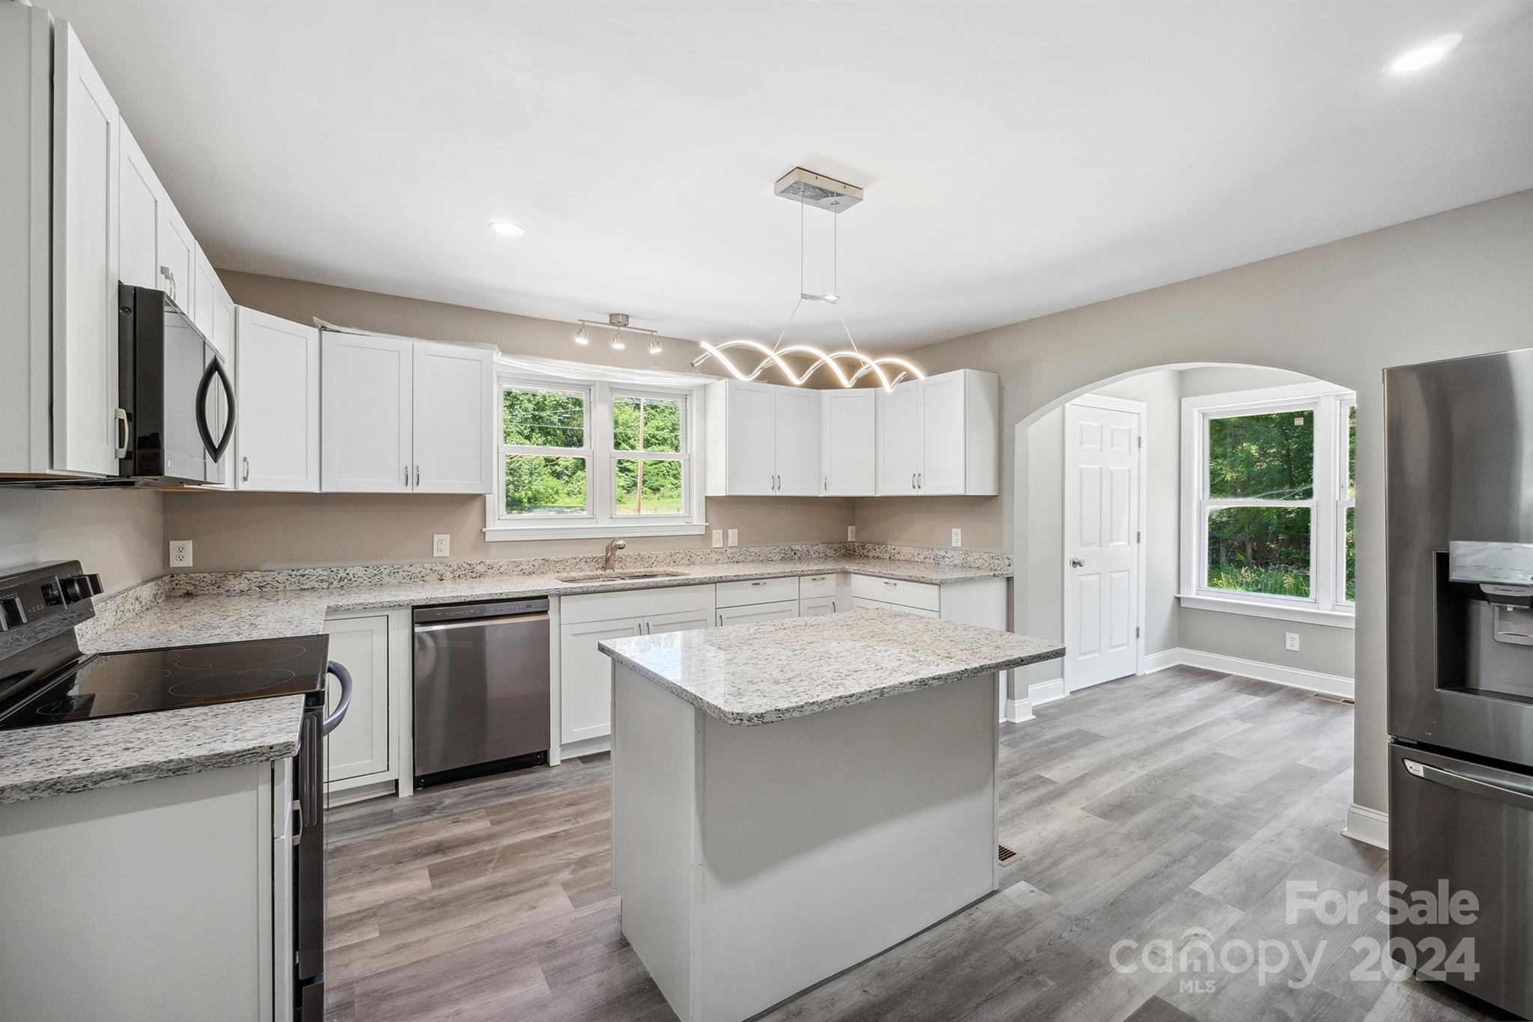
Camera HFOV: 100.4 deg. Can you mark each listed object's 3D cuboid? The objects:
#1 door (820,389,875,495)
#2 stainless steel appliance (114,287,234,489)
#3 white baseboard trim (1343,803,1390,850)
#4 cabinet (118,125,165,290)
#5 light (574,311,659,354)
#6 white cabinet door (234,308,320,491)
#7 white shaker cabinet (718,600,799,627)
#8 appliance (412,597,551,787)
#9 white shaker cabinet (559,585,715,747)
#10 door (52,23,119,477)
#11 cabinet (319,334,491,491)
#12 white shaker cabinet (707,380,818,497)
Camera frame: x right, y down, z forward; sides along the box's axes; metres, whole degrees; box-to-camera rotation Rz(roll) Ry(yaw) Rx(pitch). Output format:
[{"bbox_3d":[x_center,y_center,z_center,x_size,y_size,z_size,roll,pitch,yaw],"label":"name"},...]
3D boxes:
[{"bbox_3d":[0.582,-0.484,4.588,0.396,0.755,0.022,0,1,13],"label":"door"},{"bbox_3d":[-1.622,-0.270,1.565,0.424,0.400,0.757,0,1,-33],"label":"stainless steel appliance"},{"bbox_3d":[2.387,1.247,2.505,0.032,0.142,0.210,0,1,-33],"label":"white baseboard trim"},{"bbox_3d":[-1.432,-0.644,1.453,0.025,0.355,0.370,0,1,-33],"label":"cabinet"},{"bbox_3d":[-0.865,-1.053,3.766,0.528,0.196,0.121,0,1,-32],"label":"light"},{"bbox_3d":[-2.154,-0.467,2.824,0.022,0.755,0.395,0,1,11],"label":"white cabinet door"},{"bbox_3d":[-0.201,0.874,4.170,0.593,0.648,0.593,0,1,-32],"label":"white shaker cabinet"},{"bbox_3d":[-1.512,0.861,3.333,0.603,0.854,0.598,0,1,-32],"label":"appliance"},{"bbox_3d":[-0.835,0.818,3.766,0.908,0.799,0.593,0,1,-32],"label":"white shaker cabinet"},{"bbox_3d":[-1.286,-0.454,1.211,0.022,0.757,0.292,0,1,-33],"label":"door"},{"bbox_3d":[-1.842,-0.466,3.306,0.750,0.755,0.325,0,1,-33],"label":"cabinet"},{"bbox_3d":[-0.026,-0.478,4.458,0.764,0.749,0.317,0,1,-32],"label":"white shaker cabinet"}]

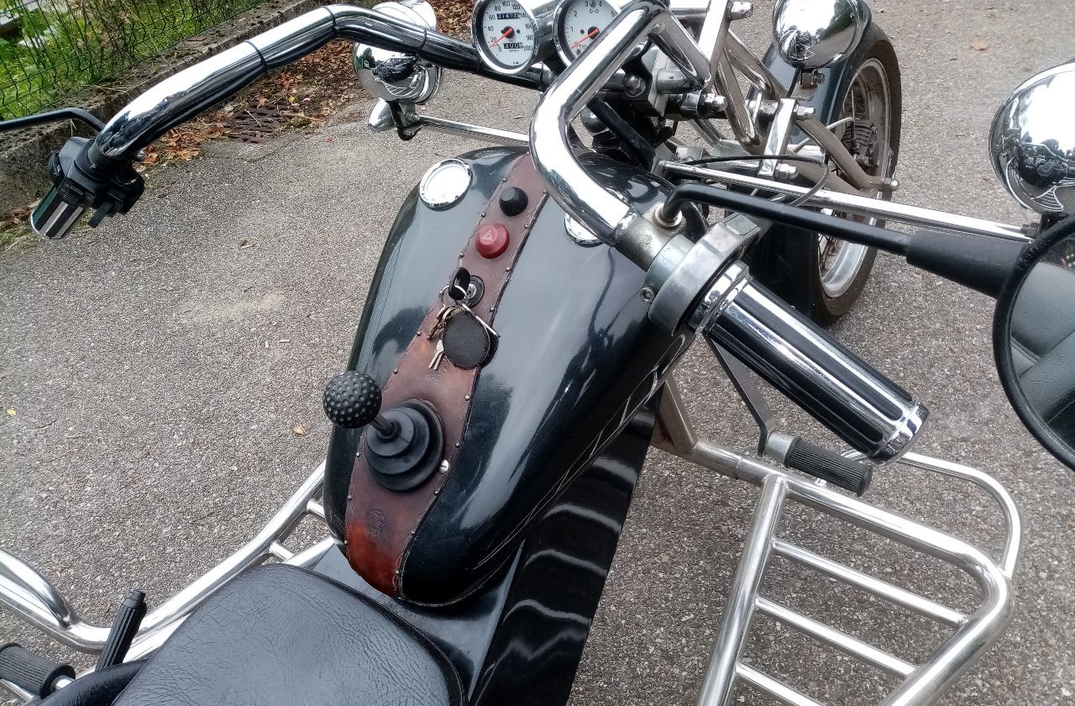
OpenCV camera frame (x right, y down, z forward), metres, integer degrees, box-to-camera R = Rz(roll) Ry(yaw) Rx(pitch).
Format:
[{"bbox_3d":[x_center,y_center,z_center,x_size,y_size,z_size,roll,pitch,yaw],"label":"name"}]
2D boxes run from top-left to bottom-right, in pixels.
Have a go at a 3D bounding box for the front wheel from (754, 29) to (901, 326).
[{"bbox_3d":[0.644,-0.375,1.756,0.130,0.640,0.640,14,44,32],"label":"front wheel"}]

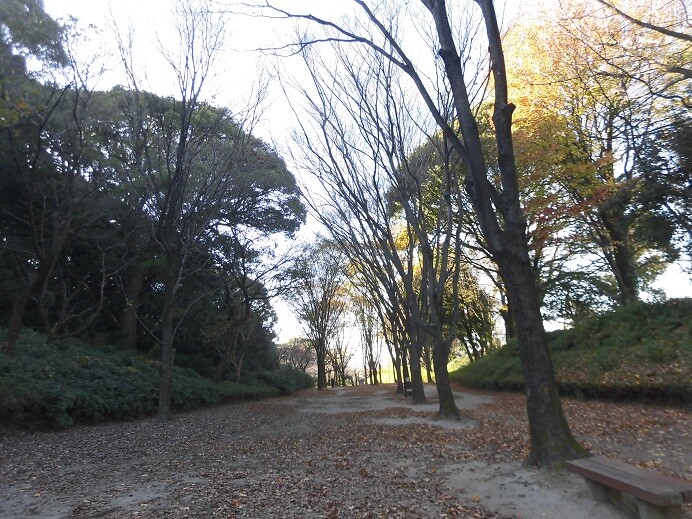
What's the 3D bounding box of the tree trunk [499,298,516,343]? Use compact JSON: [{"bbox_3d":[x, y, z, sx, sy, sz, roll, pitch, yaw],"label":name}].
[{"bbox_3d":[11.243,4.187,32.957,1.100,3.050,0.950,-5,-15,18],"label":"tree trunk"}]

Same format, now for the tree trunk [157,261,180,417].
[{"bbox_3d":[-6.516,2.911,17.515,0.620,5.610,0.550,5,-15,-20],"label":"tree trunk"}]

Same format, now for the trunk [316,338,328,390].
[{"bbox_3d":[-2.443,10.774,49.871,1.100,5.070,1.000,1,-14,-3],"label":"trunk"}]

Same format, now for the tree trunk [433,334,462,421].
[{"bbox_3d":[3.835,4.375,18.127,0.920,3.060,0.800,-3,-14,11],"label":"tree trunk"}]

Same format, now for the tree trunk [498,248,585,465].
[{"bbox_3d":[3.654,1.678,8.968,1.050,3.900,0.850,-5,-15,21],"label":"tree trunk"}]

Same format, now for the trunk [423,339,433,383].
[{"bbox_3d":[8.317,10.281,48.963,0.950,4.390,0.800,-2,-14,9],"label":"trunk"}]

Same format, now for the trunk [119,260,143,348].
[{"bbox_3d":[-9.005,1.857,20.142,0.850,3.740,0.750,6,-15,-23],"label":"trunk"}]

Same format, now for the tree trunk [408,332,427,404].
[{"bbox_3d":[4.092,6.194,27.460,0.900,4.000,0.800,-2,-14,8],"label":"tree trunk"}]

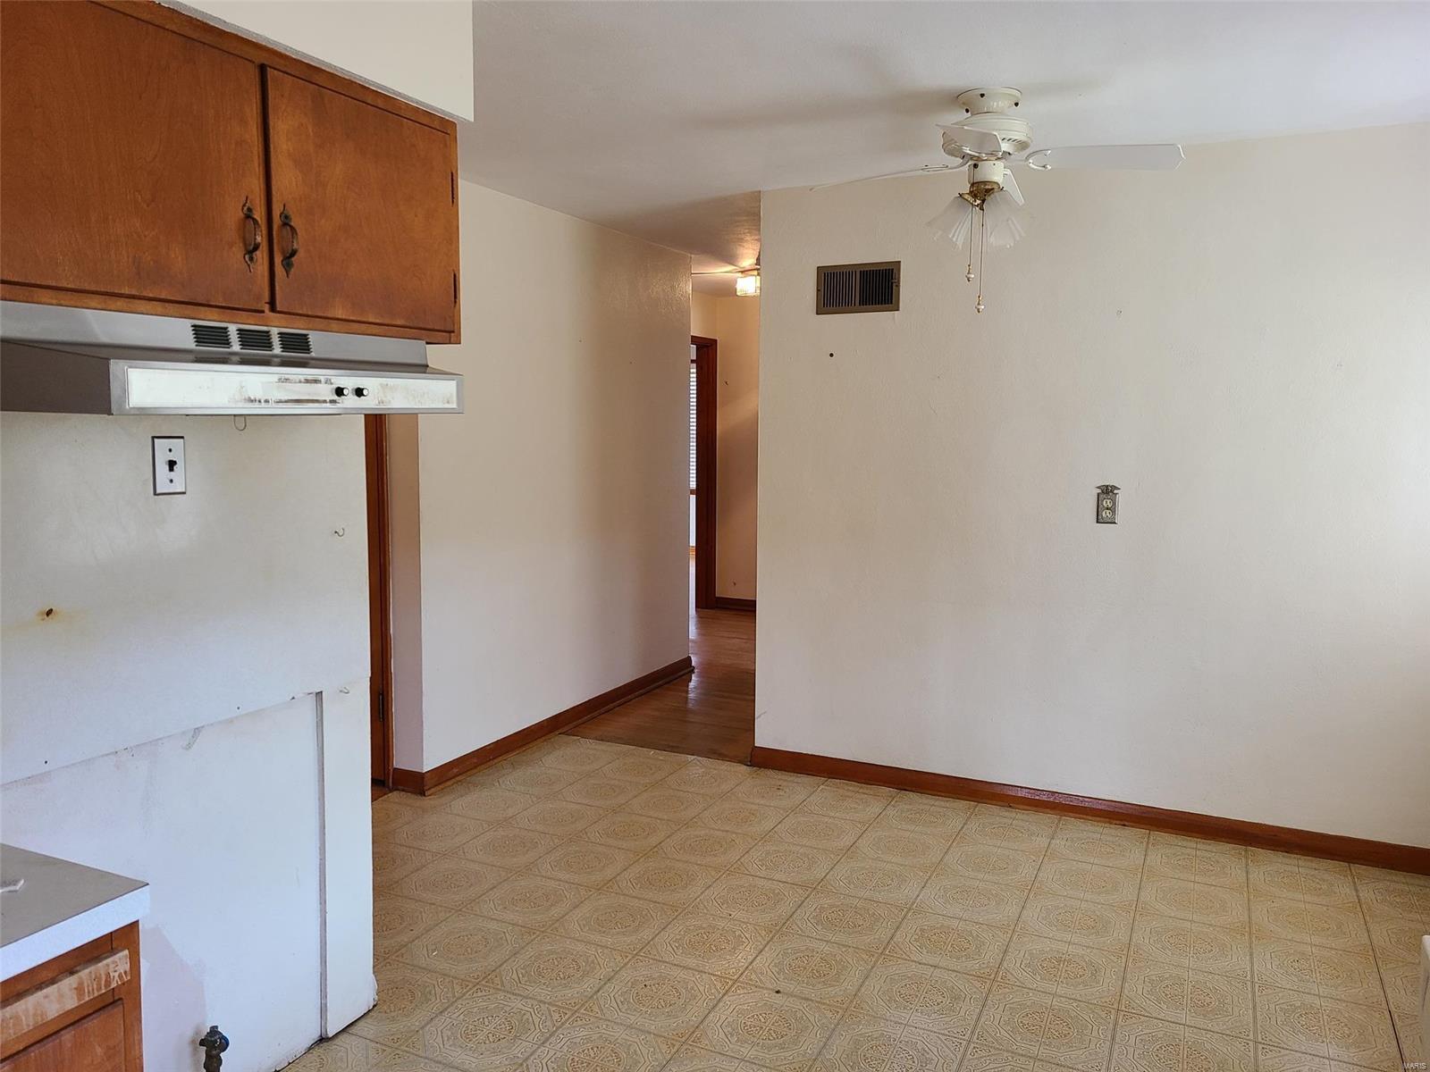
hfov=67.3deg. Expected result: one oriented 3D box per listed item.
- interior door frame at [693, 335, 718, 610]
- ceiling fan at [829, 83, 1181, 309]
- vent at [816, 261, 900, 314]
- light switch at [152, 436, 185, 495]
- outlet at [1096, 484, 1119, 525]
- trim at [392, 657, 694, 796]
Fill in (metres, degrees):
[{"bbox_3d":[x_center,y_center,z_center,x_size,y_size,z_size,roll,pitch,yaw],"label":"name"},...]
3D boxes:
[{"bbox_3d":[-0.243,-0.427,8.040,0.150,2.105,0.880,3,7,25],"label":"interior door frame"},{"bbox_3d":[0.805,-0.997,3.223,1.100,0.600,1.100,3,7,25],"label":"ceiling fan"},{"bbox_3d":[0.566,-0.978,4.245,0.344,0.195,0.020,3,7,25],"label":"vent"},{"bbox_3d":[-1.078,-0.139,2.126,0.018,0.114,0.071,3,7,25],"label":"light switch"},{"bbox_3d":[1.433,-0.114,3.922,0.082,0.140,0.015,3,7,25],"label":"outlet"},{"bbox_3d":[-0.710,0.868,5.374,0.170,0.094,2.400,3,7,25],"label":"trim"}]

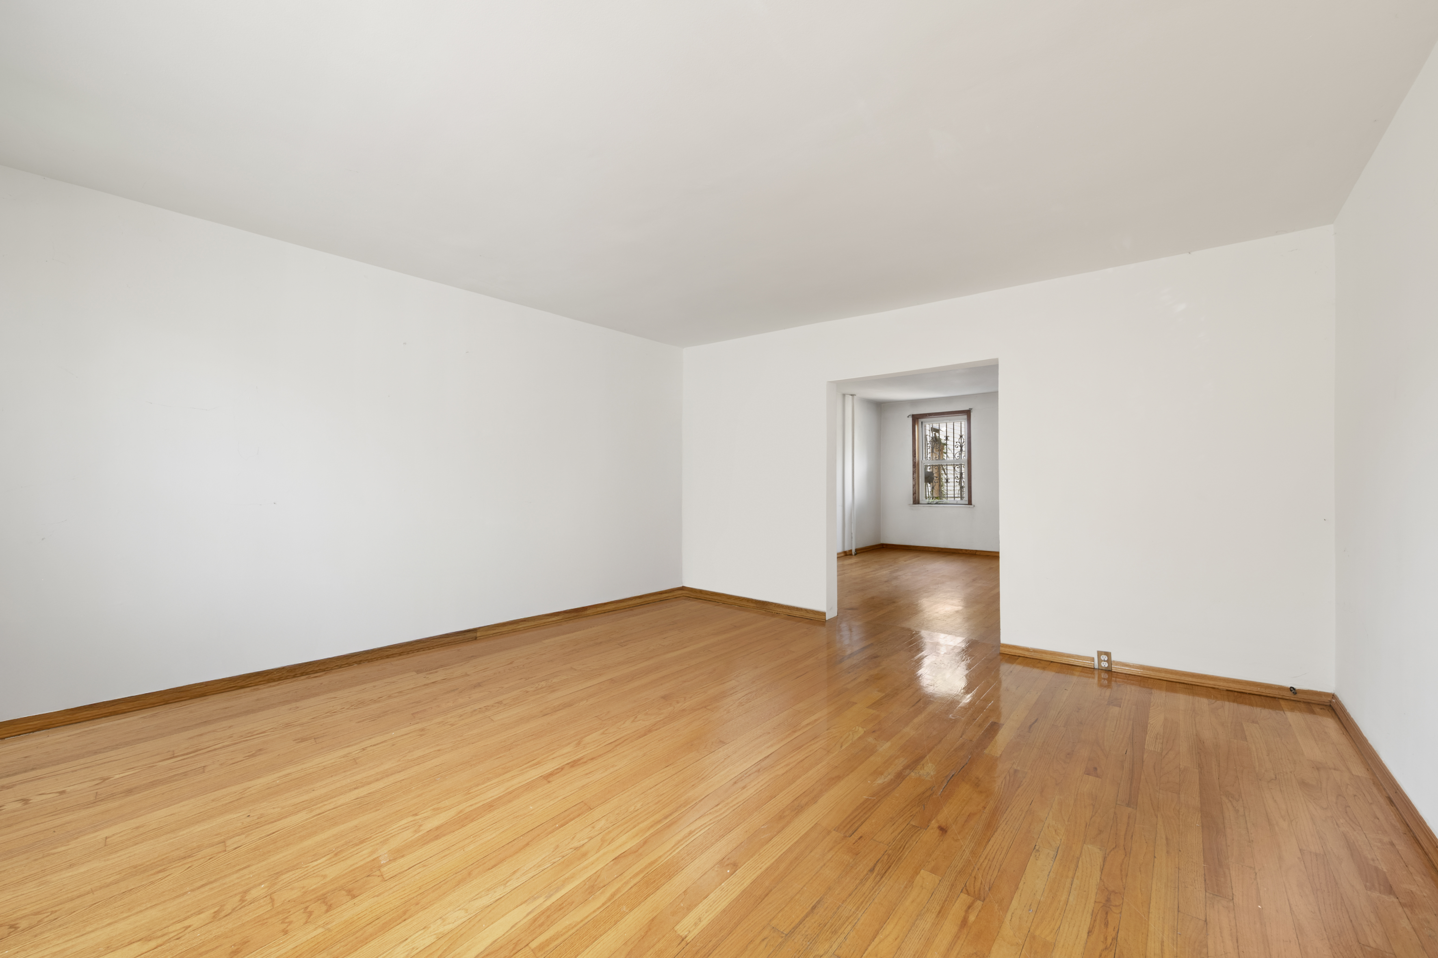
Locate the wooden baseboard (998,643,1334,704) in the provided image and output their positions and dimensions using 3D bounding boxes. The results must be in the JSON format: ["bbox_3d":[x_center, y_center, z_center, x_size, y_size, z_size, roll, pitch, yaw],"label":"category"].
[{"bbox_3d":[2.509,1.135,3.303,1.543,0.064,0.018,-1,-1,38],"label":"wooden baseboard"}]

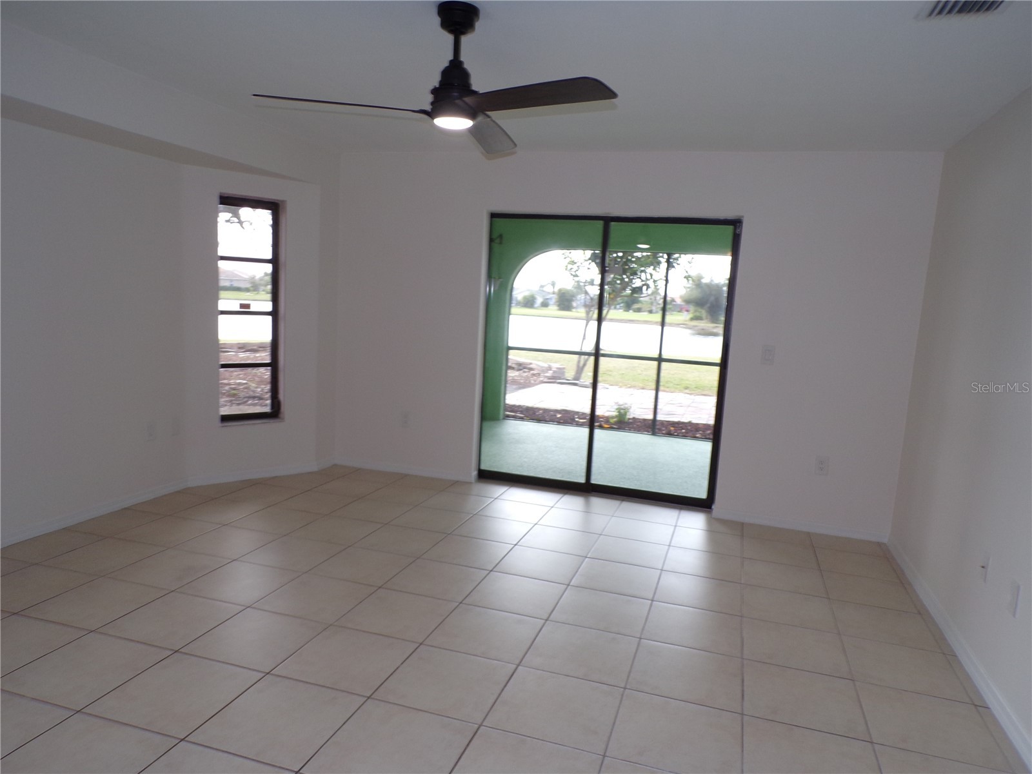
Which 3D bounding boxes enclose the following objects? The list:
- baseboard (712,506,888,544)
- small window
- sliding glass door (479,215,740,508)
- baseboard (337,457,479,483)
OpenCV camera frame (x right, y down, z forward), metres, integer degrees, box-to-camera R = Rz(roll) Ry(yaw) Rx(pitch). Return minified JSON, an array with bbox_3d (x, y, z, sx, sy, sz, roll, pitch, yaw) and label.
[{"bbox_3d":[1.879,0.916,4.765,1.096,0.070,0.015,6,8,17],"label":"baseboard"},{"bbox_3d":[-1.954,-0.545,5.194,0.465,1.600,0.080,-4,10,-42],"label":"small window"},{"bbox_3d":[0.615,-0.209,5.207,1.768,2.014,0.100,6,8,17],"label":"sliding glass door"},{"bbox_3d":[-0.893,0.647,5.633,1.210,0.066,0.015,6,8,17],"label":"baseboard"}]

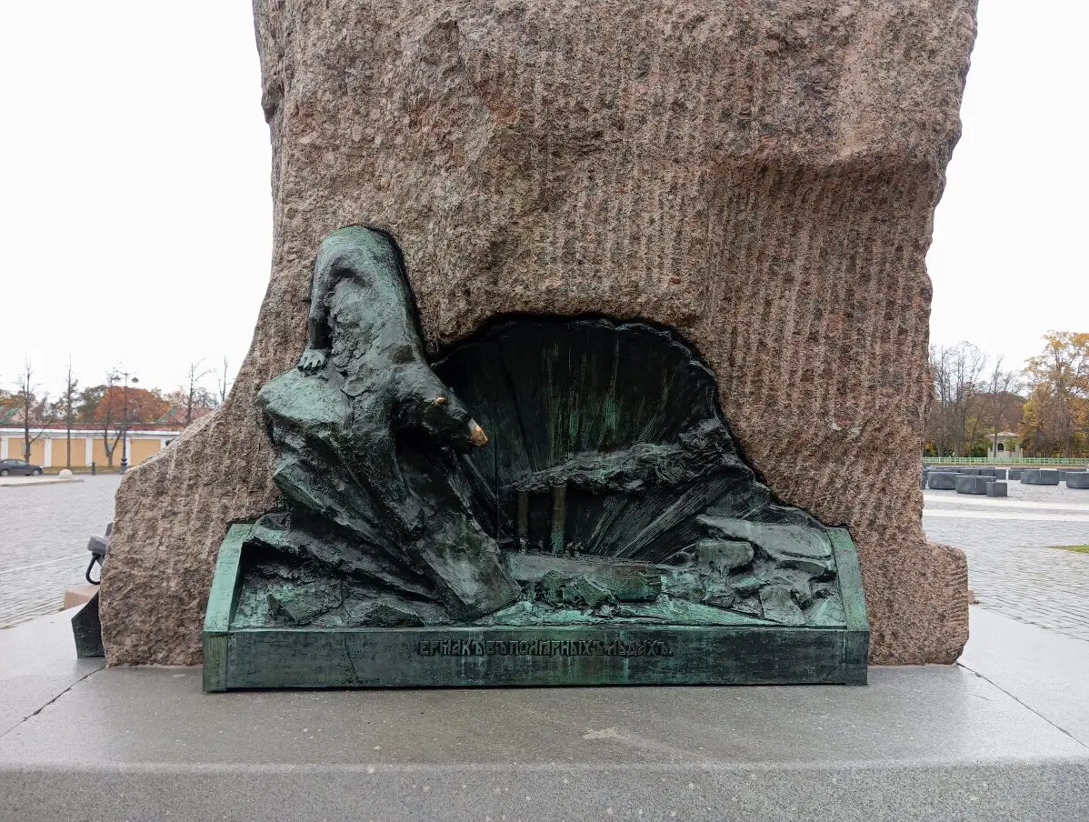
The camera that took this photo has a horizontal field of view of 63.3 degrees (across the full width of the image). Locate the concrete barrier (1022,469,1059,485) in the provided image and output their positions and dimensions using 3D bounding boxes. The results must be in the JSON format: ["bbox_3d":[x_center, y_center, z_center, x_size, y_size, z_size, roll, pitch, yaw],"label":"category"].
[{"bbox_3d":[28.850,3.880,51.300,1.600,0.840,1.100,1,-3,-26],"label":"concrete barrier"}]

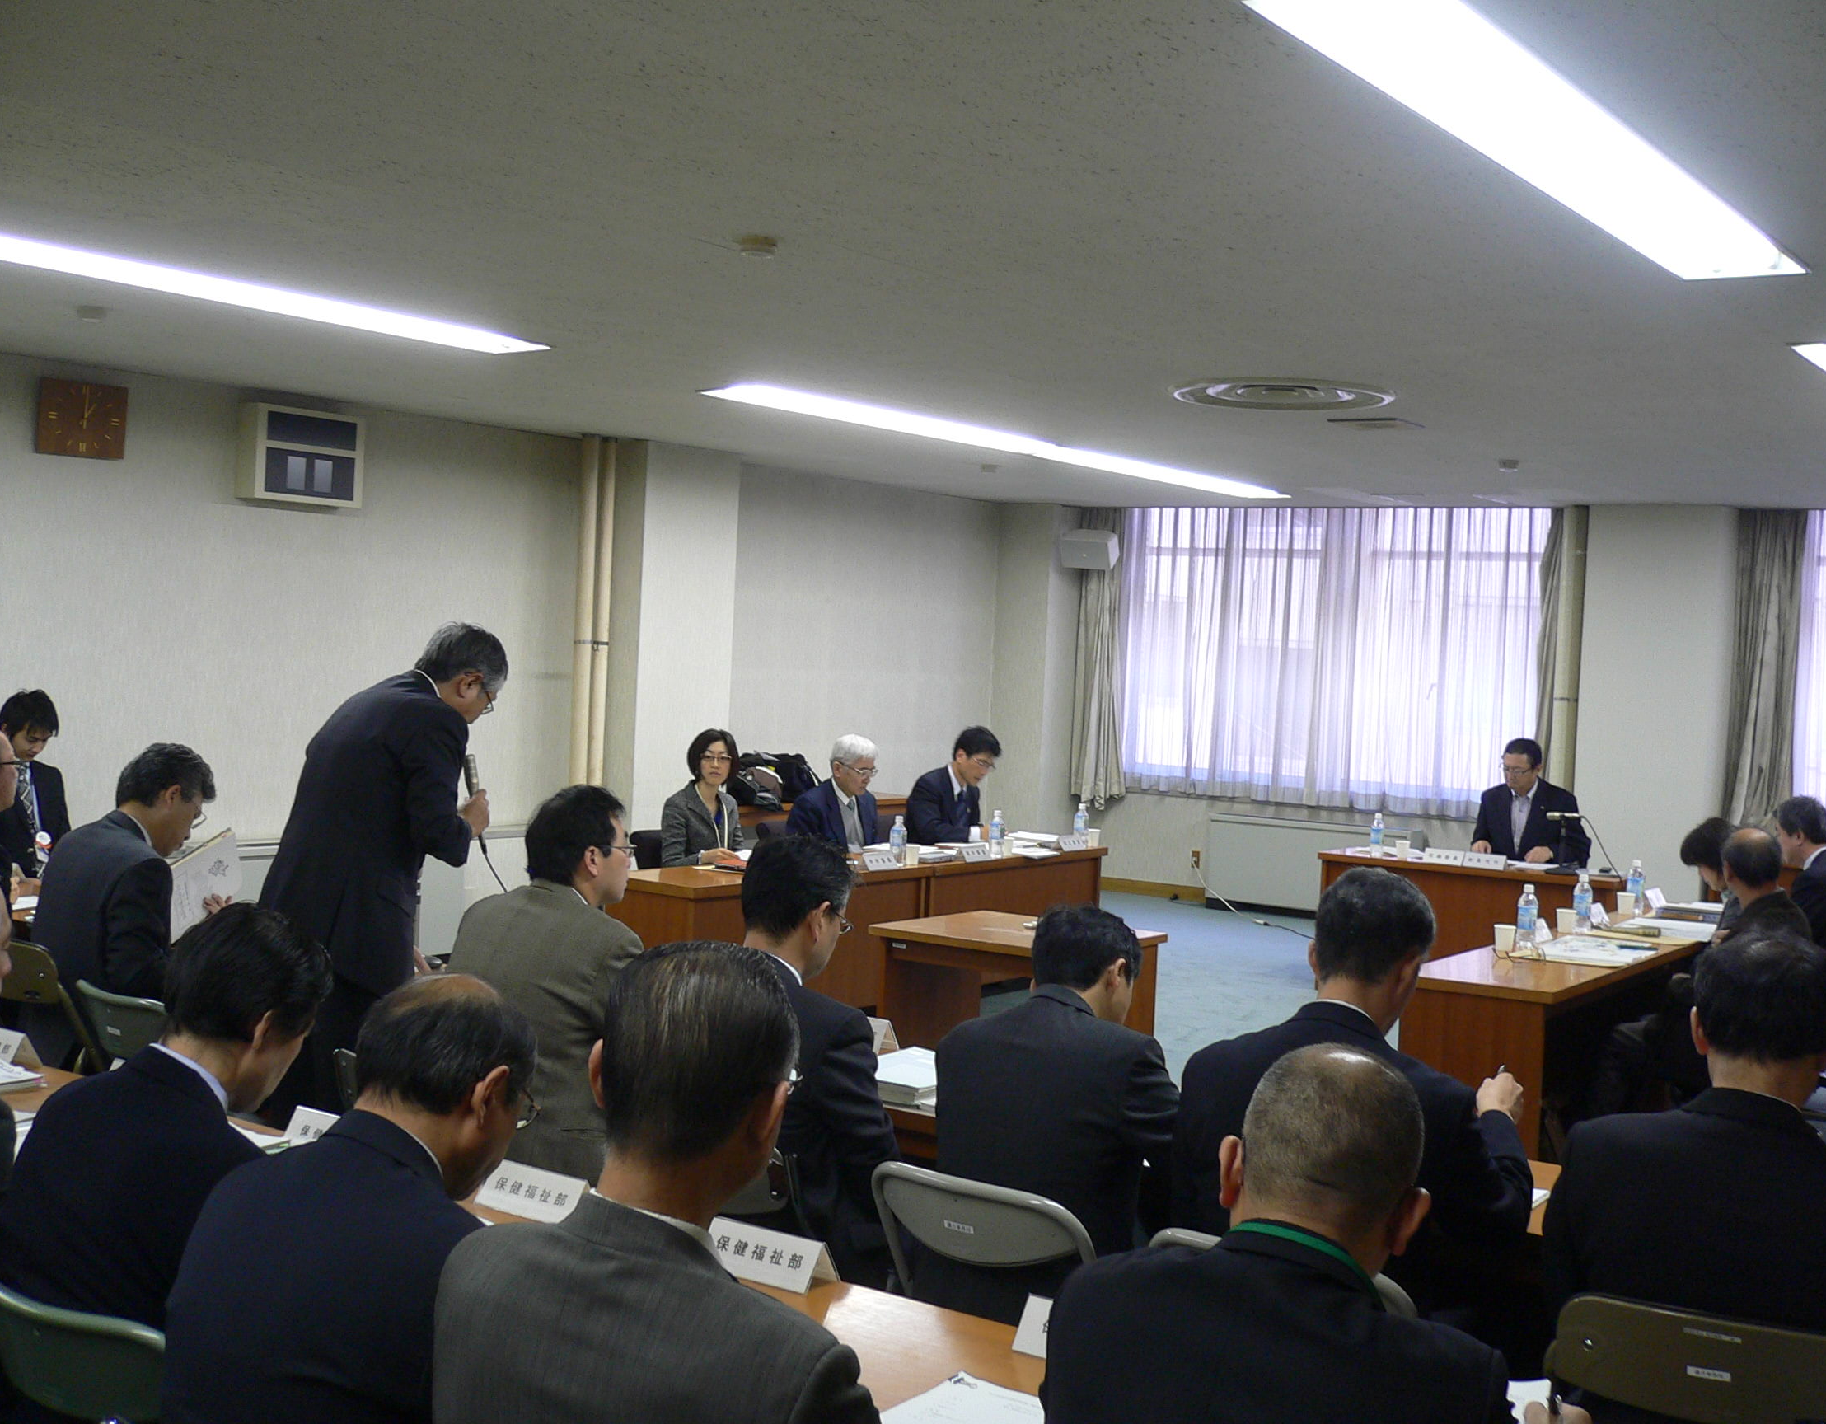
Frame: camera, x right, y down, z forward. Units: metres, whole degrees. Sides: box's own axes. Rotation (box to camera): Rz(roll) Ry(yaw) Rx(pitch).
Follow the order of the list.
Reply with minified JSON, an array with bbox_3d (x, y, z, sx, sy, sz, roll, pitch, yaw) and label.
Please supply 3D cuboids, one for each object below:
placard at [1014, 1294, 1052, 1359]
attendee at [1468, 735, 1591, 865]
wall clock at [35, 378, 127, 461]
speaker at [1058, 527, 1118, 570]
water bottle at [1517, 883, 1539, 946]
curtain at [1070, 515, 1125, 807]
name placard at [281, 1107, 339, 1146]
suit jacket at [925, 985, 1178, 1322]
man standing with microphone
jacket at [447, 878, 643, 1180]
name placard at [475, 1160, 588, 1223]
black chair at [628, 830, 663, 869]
[{"bbox_3d":[0.244,0.848,3.064,0.208,0.068,0.090,4,2,36],"label":"placard"},{"bbox_3d":[3.002,0.778,11.071,0.560,1.300,0.750,4,2,33],"label":"attendee"},{"bbox_3d":[-3.403,-1.194,9.185,0.050,0.300,0.415,4,2,33],"label":"wall clock"},{"bbox_3d":[1.153,-1.061,14.690,0.340,0.210,0.200,4,22,23],"label":"speaker"},{"bbox_3d":[2.094,0.697,7.637,0.064,0.208,0.064,4,2,33],"label":"water bottle"},{"bbox_3d":[1.266,-0.394,15.089,0.350,2.000,0.170,4,2,33],"label":"curtain"},{"bbox_3d":[-1.041,0.760,4.050,0.208,0.068,0.090,4,2,37],"label":"name placard"},{"bbox_3d":[0.273,0.780,4.002,0.490,0.600,0.440,4,2,38],"label":"suit jacket"},{"bbox_3d":[-1.182,0.615,4.999,0.510,1.650,0.650,4,2,36],"label":"man standing with microphone"},{"bbox_3d":[-0.697,0.684,4.651,0.500,0.640,0.430,4,3,41],"label":"jacket"},{"bbox_3d":[-0.614,0.779,3.678,0.200,0.069,0.085,4,2,33],"label":"name placard"},{"bbox_3d":[-0.873,0.907,9.596,0.580,0.780,0.560,4,2,33],"label":"black chair"}]

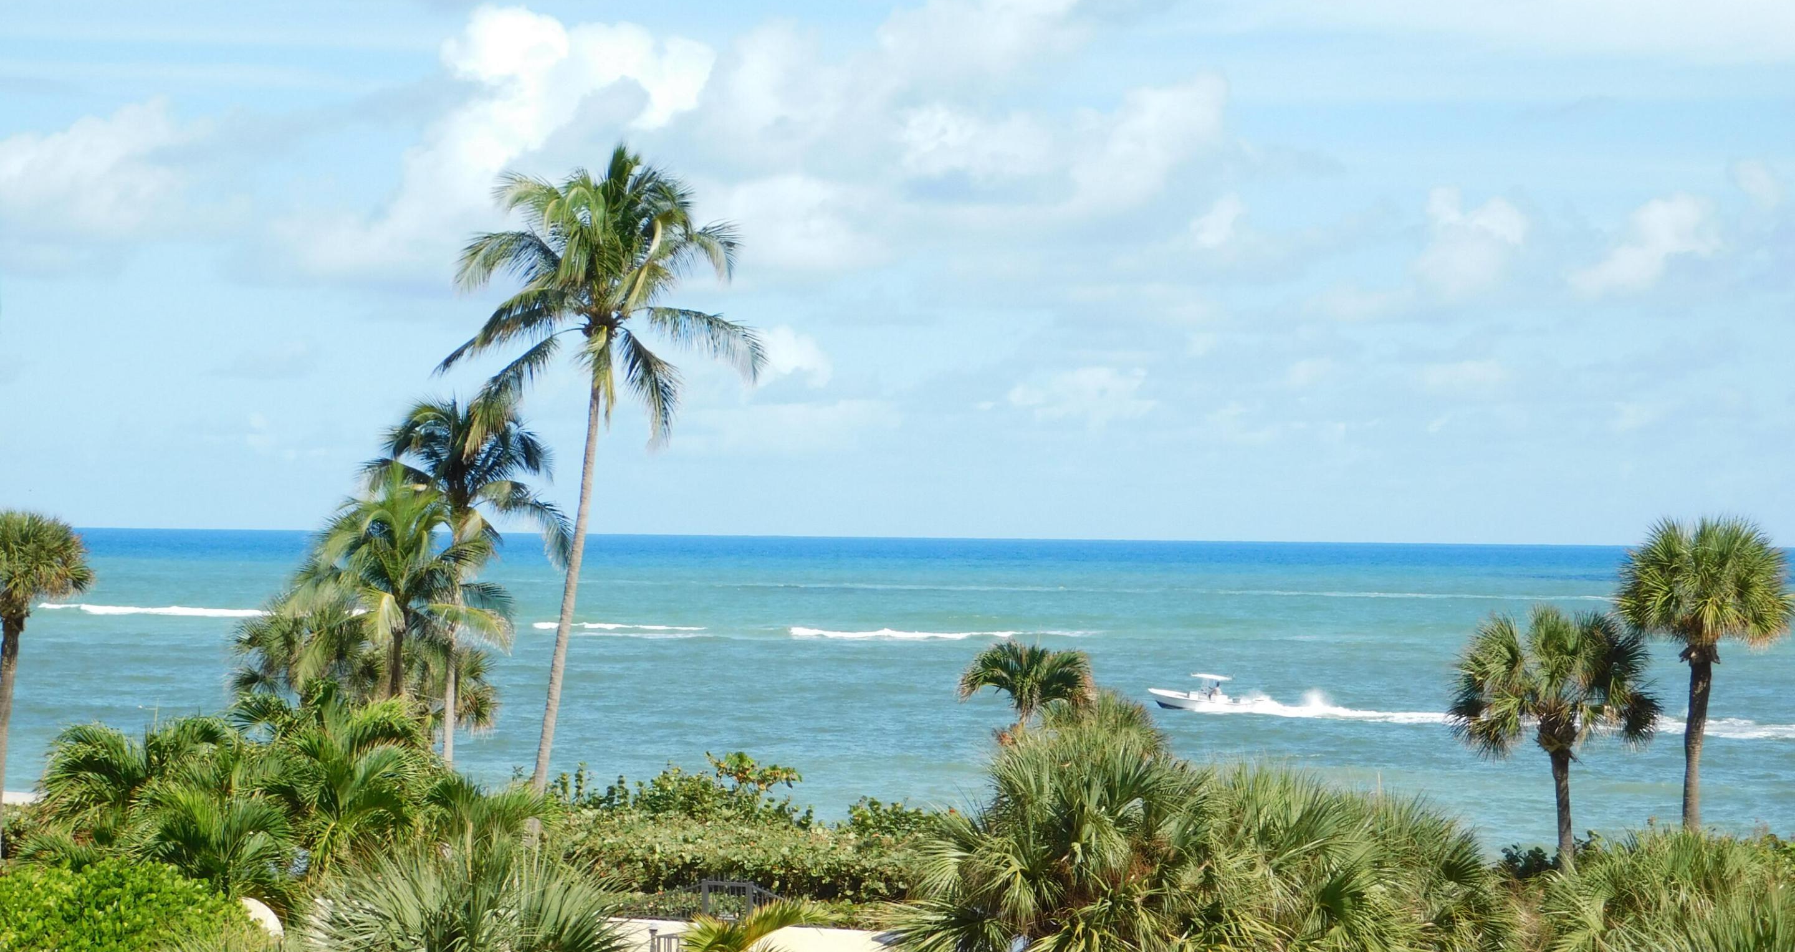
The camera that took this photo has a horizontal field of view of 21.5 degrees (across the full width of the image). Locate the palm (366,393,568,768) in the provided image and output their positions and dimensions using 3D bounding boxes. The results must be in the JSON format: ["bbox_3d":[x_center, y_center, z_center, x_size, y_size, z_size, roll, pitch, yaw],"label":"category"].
[{"bbox_3d":[-9.551,2.810,103.947,4.450,9.300,4.400,1,-1,0],"label":"palm"}]

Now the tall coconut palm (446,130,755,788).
[{"bbox_3d":[-5.809,0.265,91.924,6.200,13.300,6.000,1,-1,0],"label":"tall coconut palm"}]

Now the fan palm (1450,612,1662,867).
[{"bbox_3d":[12.074,4.916,86.971,3.800,5.050,3.700,1,-1,0],"label":"fan palm"}]

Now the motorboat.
[{"bbox_3d":[19.171,14.004,305.000,6.600,2.600,2.400,5,2,30],"label":"motorboat"}]

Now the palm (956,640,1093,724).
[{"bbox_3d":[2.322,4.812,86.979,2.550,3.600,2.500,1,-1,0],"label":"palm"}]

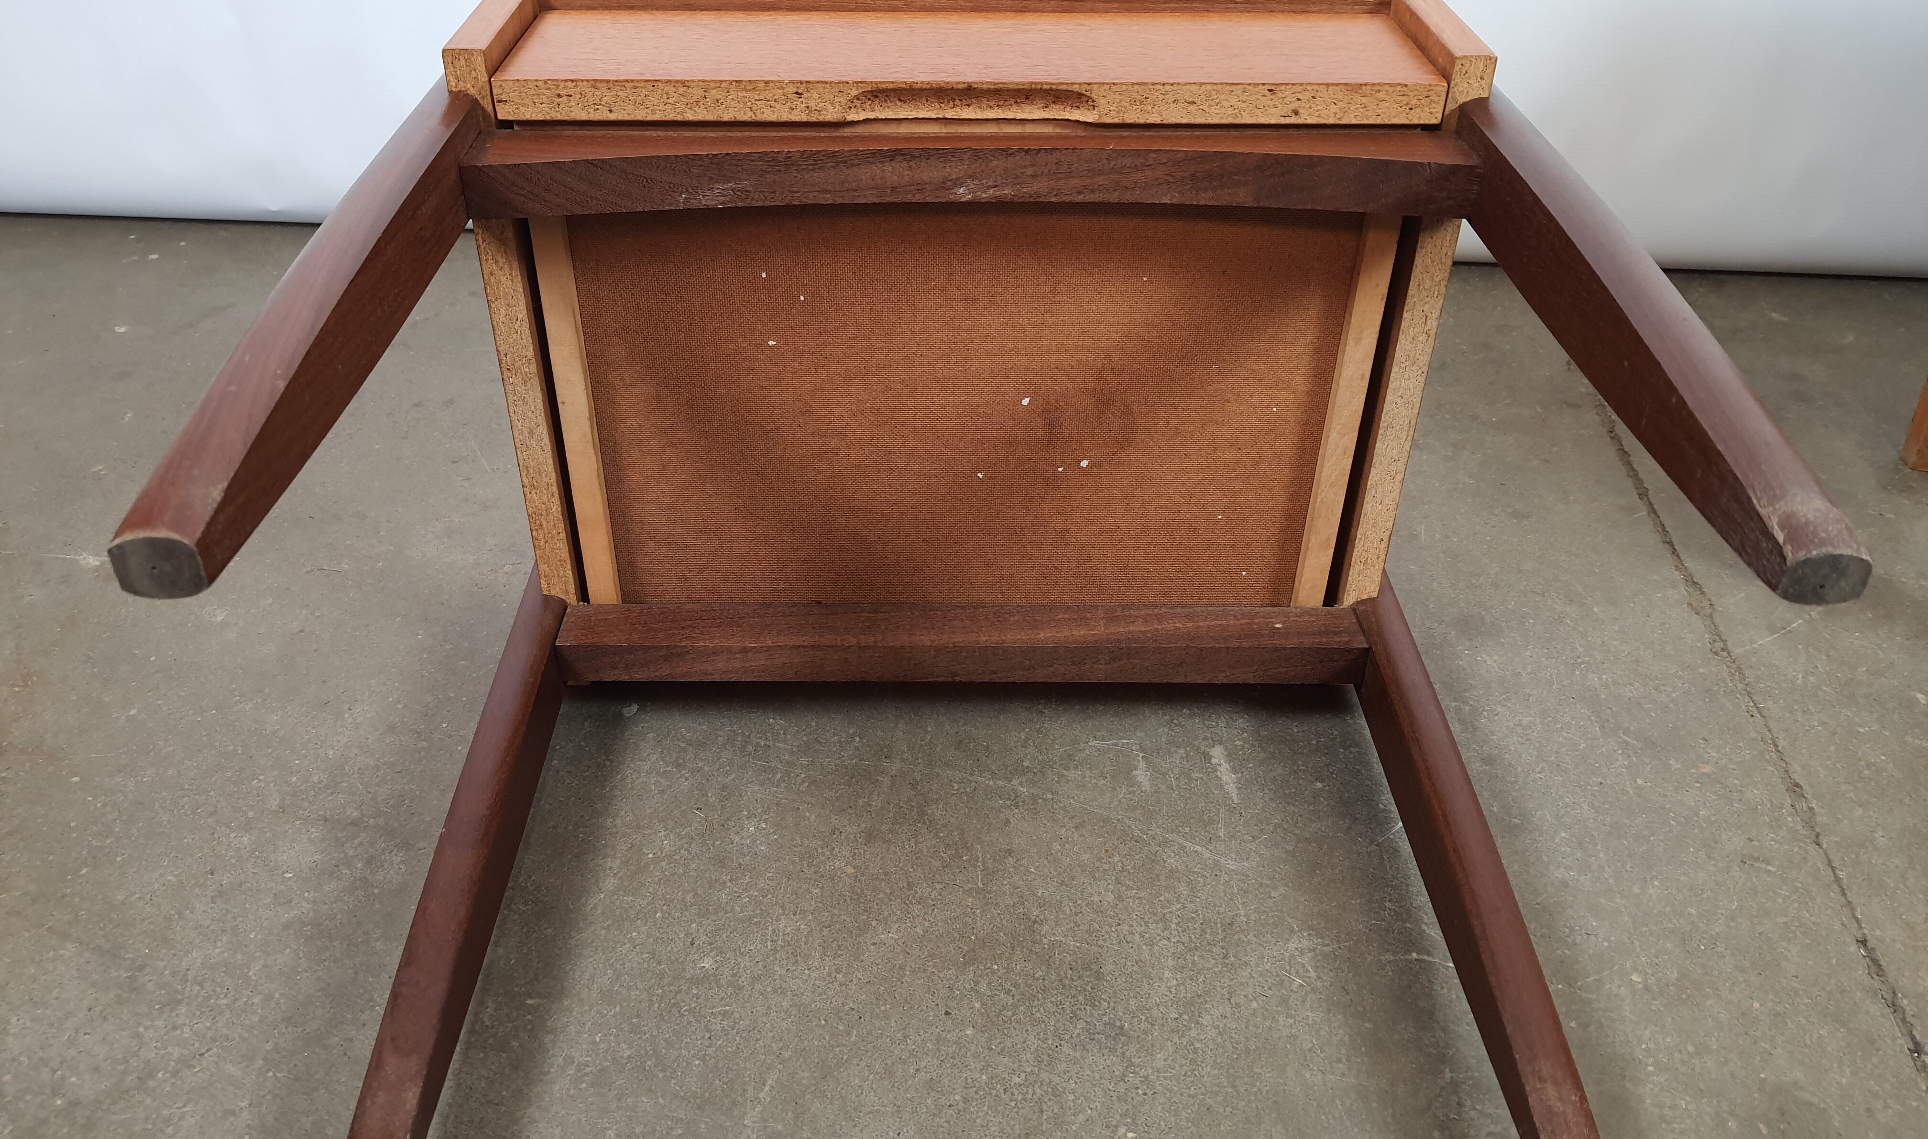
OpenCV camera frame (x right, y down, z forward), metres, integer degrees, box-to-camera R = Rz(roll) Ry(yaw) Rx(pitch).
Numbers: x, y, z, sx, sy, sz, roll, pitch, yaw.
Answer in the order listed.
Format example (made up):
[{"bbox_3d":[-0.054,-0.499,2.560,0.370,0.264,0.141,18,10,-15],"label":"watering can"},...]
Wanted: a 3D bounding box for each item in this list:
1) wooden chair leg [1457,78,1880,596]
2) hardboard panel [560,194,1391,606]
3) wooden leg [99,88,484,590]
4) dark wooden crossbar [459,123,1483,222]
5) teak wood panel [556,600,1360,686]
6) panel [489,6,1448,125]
[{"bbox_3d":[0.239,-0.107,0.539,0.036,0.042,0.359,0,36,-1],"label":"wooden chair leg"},{"bbox_3d":[0.002,-0.084,0.728,0.402,0.289,0.011,0,36,-1],"label":"hardboard panel"},{"bbox_3d":[-0.227,-0.107,0.528,0.036,0.044,0.359,0,36,-1],"label":"wooden leg"},{"bbox_3d":[0.004,-0.172,0.633,0.432,0.025,0.041,0,36,-1],"label":"dark wooden crossbar"},{"bbox_3d":[0.001,0.042,0.792,0.434,0.026,0.031,0,36,-1],"label":"teak wood panel"},{"bbox_3d":[0.003,-0.236,0.676,0.415,0.018,0.111,0,36,-1],"label":"panel"}]

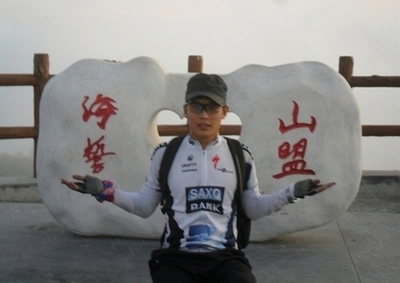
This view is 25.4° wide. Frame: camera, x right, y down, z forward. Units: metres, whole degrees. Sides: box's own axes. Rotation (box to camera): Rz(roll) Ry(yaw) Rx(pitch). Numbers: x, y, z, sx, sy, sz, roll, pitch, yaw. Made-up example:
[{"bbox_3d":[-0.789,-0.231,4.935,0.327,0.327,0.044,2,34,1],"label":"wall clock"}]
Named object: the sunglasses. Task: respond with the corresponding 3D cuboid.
[{"bbox_3d":[0.019,-0.136,3.650,0.147,0.046,0.150,3,2,4],"label":"sunglasses"}]

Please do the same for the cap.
[{"bbox_3d":[0.028,-0.215,3.670,0.175,0.140,0.250,3,2,4],"label":"cap"}]

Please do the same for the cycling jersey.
[{"bbox_3d":[0.018,0.214,3.700,0.760,0.490,0.320,0,2,3],"label":"cycling jersey"}]

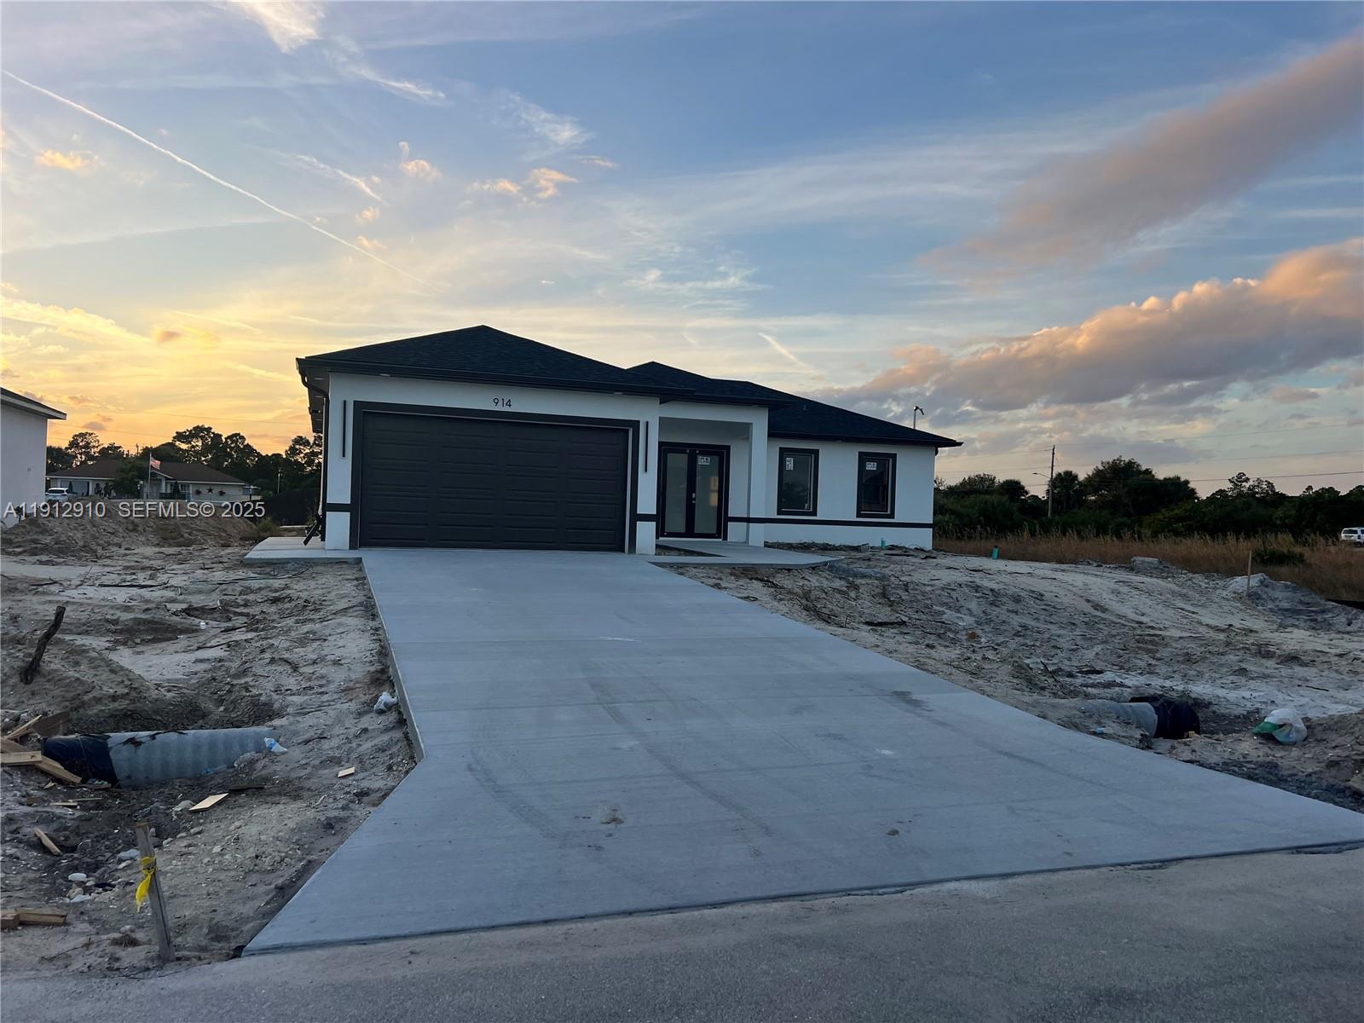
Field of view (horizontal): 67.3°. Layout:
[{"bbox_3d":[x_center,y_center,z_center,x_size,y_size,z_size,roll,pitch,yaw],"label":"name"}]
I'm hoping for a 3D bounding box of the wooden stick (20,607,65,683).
[{"bbox_3d":[-4.803,1.004,7.705,0.095,0.626,0.085,25,-11,-27],"label":"wooden stick"}]

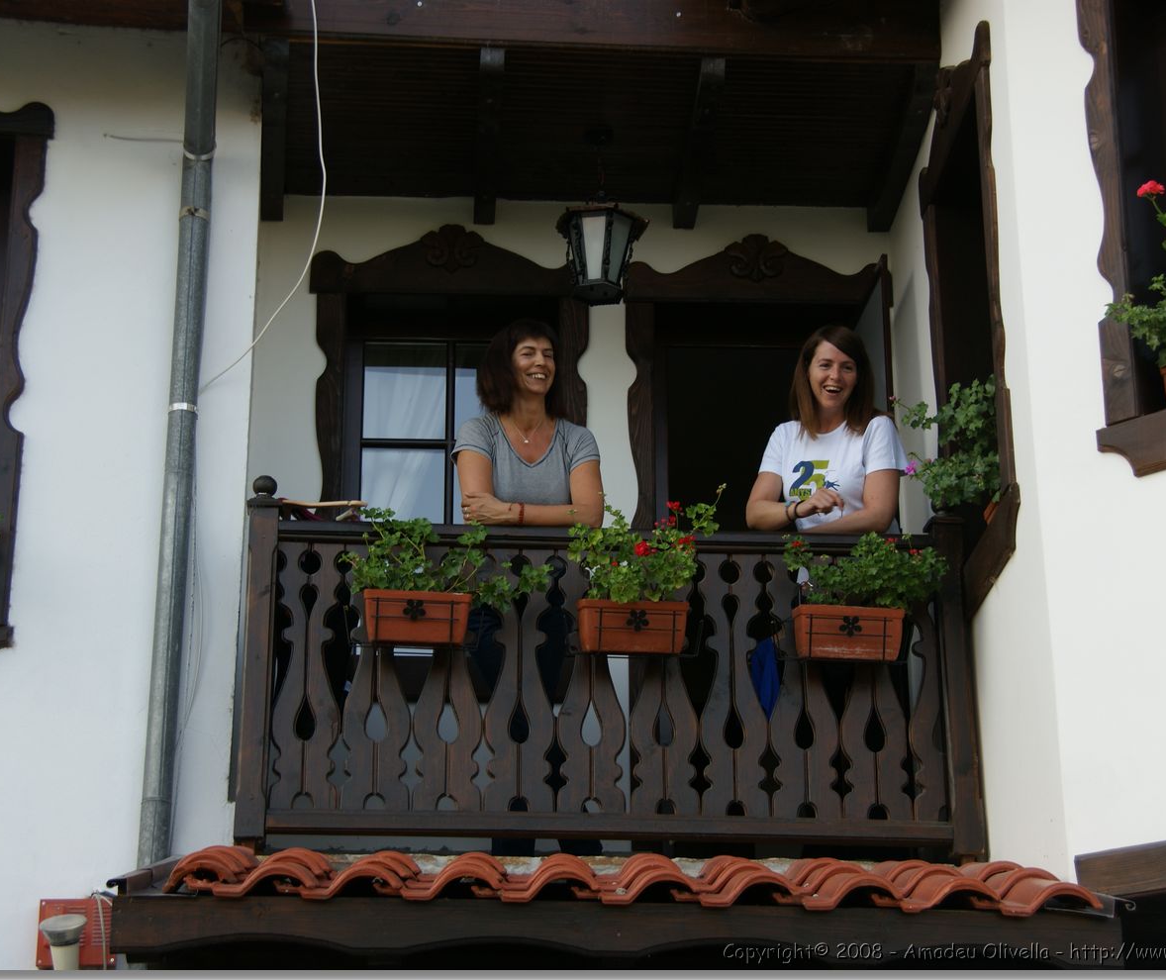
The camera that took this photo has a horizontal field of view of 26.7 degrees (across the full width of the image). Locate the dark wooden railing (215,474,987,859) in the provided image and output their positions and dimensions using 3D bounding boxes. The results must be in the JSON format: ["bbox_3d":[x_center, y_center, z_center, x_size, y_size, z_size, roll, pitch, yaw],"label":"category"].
[{"bbox_3d":[0.083,0.479,6.732,2.018,1.052,0.120,1,-21,-4],"label":"dark wooden railing"}]

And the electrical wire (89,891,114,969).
[{"bbox_3d":[-1.208,1.123,6.169,0.060,0.250,0.050,1,-21,-4],"label":"electrical wire"}]

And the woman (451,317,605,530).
[{"bbox_3d":[-0.156,0.283,7.025,0.432,1.662,0.420,3,-21,-9],"label":"woman"}]

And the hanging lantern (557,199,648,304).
[{"bbox_3d":[0.061,-0.767,7.981,0.300,0.335,0.300,1,-21,-4],"label":"hanging lantern"}]

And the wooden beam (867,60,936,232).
[{"bbox_3d":[1.041,-1.149,8.081,0.075,0.100,1.162,0,-21,-1],"label":"wooden beam"}]

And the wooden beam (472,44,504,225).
[{"bbox_3d":[-0.309,-1.173,8.006,0.075,0.100,1.197,1,-21,-3],"label":"wooden beam"}]

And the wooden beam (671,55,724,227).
[{"bbox_3d":[0.374,-1.158,8.052,0.075,0.100,1.178,1,-21,-2],"label":"wooden beam"}]

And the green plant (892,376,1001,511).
[{"bbox_3d":[1.034,-0.128,7.012,0.310,0.370,0.360,0,-21,0],"label":"green plant"}]

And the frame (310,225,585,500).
[{"bbox_3d":[-0.449,-0.102,8.215,0.960,1.712,0.140,1,-21,-3],"label":"frame"}]

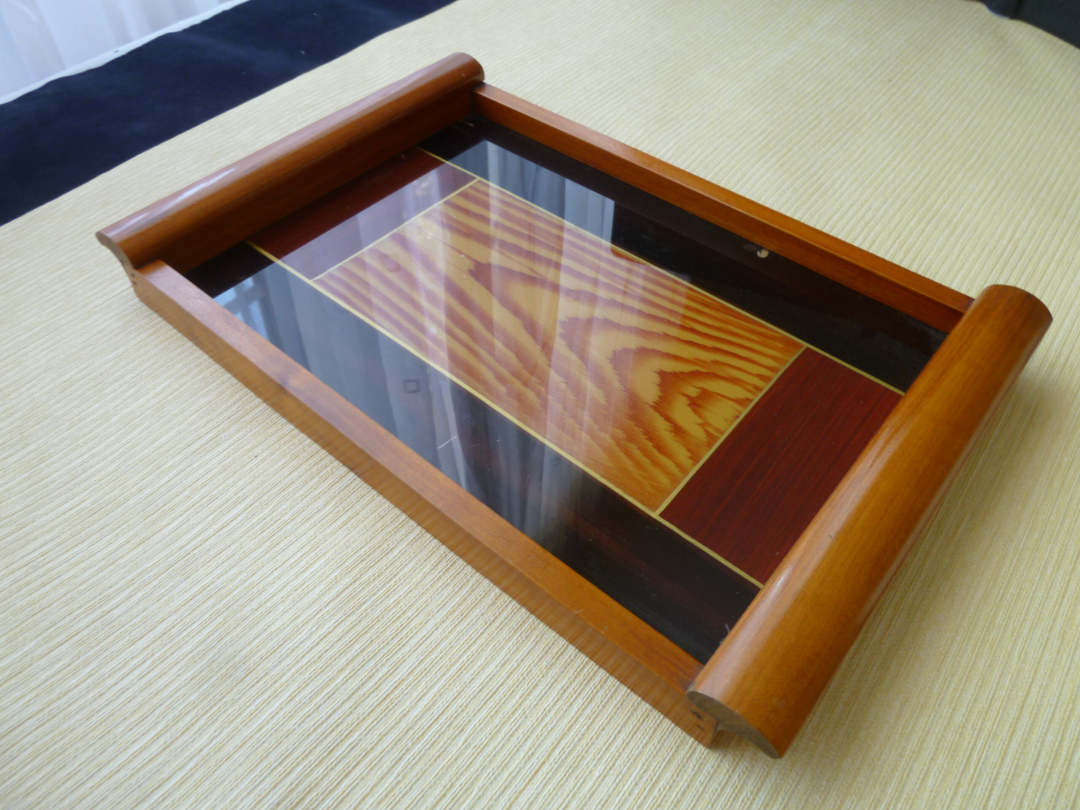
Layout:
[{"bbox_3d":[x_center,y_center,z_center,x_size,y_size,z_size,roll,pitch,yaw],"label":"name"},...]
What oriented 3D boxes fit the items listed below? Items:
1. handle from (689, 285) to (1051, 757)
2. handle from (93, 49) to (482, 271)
[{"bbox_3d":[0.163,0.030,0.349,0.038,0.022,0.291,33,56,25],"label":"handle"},{"bbox_3d":[-0.148,-0.172,0.517,0.036,0.022,0.291,33,56,25],"label":"handle"}]

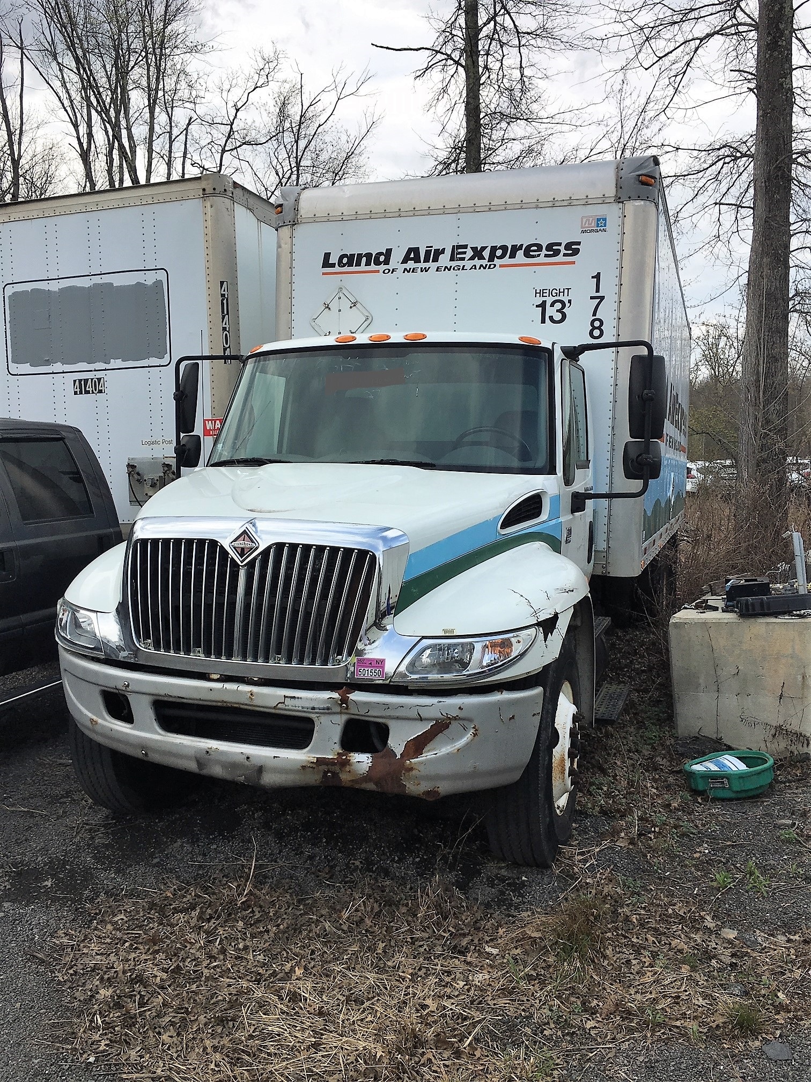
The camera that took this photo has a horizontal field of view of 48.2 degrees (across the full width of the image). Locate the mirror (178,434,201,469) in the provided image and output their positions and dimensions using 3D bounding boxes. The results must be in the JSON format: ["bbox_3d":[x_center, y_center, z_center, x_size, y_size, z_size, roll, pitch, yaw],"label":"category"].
[{"bbox_3d":[-1.327,-0.551,5.604,0.090,0.200,0.190,-2,5,-37],"label":"mirror"}]

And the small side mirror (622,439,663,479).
[{"bbox_3d":[1.237,-0.417,4.729,0.190,0.200,0.090,1,4,-3],"label":"small side mirror"}]

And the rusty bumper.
[{"bbox_3d":[-0.615,0.714,3.658,2.260,0.450,0.460,3,4,19],"label":"rusty bumper"}]

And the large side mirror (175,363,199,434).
[{"bbox_3d":[-1.331,-0.880,5.584,0.090,0.430,0.190,-2,5,-37],"label":"large side mirror"}]

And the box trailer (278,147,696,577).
[{"bbox_3d":[1.537,-1.367,9.673,2.590,2.600,7.950,3,4,19],"label":"box trailer"}]

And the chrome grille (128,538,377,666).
[{"bbox_3d":[-0.633,0.241,3.539,1.070,0.450,0.150,3,4,19],"label":"chrome grille"}]

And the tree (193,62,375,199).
[{"bbox_3d":[-3.120,-5.836,22.413,4.988,11.687,4.988,1,4,0],"label":"tree"}]

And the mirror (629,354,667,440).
[{"bbox_3d":[1.258,-0.745,4.701,0.190,0.430,0.090,1,4,-3],"label":"mirror"}]

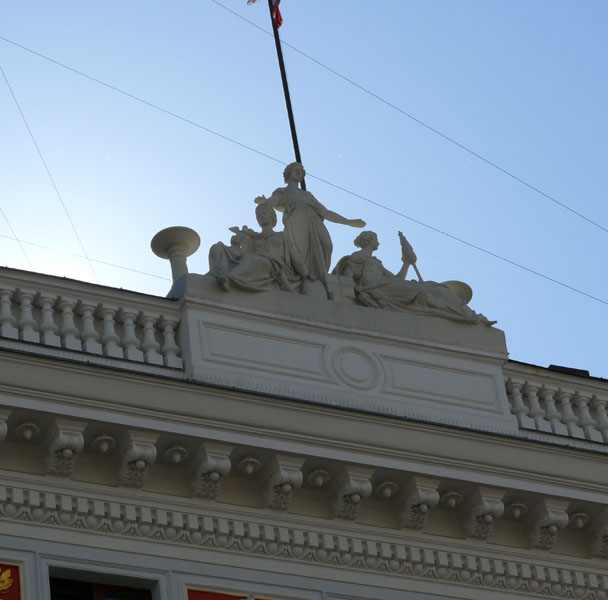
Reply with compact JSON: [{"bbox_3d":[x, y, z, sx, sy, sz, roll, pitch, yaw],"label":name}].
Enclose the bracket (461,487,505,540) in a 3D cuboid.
[{"bbox_3d":[2.300,2.733,29.417,0.388,0.390,0.571,11,-42,-24],"label":"bracket"}]

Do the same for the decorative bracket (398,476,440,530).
[{"bbox_3d":[1.449,2.568,29.028,0.388,0.390,0.571,11,-42,-24],"label":"decorative bracket"}]

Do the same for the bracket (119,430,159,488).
[{"bbox_3d":[-1.954,1.907,27.473,0.388,0.390,0.571,11,-42,-24],"label":"bracket"}]

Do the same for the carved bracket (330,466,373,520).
[{"bbox_3d":[0.599,2.403,28.639,0.388,0.390,0.571,11,-42,-24],"label":"carved bracket"}]

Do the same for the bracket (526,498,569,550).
[{"bbox_3d":[3.151,2.898,29.805,0.388,0.390,0.571,11,-42,-24],"label":"bracket"}]

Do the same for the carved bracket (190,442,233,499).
[{"bbox_3d":[-1.103,2.072,27.862,0.388,0.390,0.571,11,-42,-24],"label":"carved bracket"}]

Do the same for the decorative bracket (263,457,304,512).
[{"bbox_3d":[-0.252,2.237,28.250,0.388,0.390,0.571,11,-42,-24],"label":"decorative bracket"}]

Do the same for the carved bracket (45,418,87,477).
[{"bbox_3d":[-2.805,1.742,27.084,0.388,0.390,0.571,11,-42,-24],"label":"carved bracket"}]

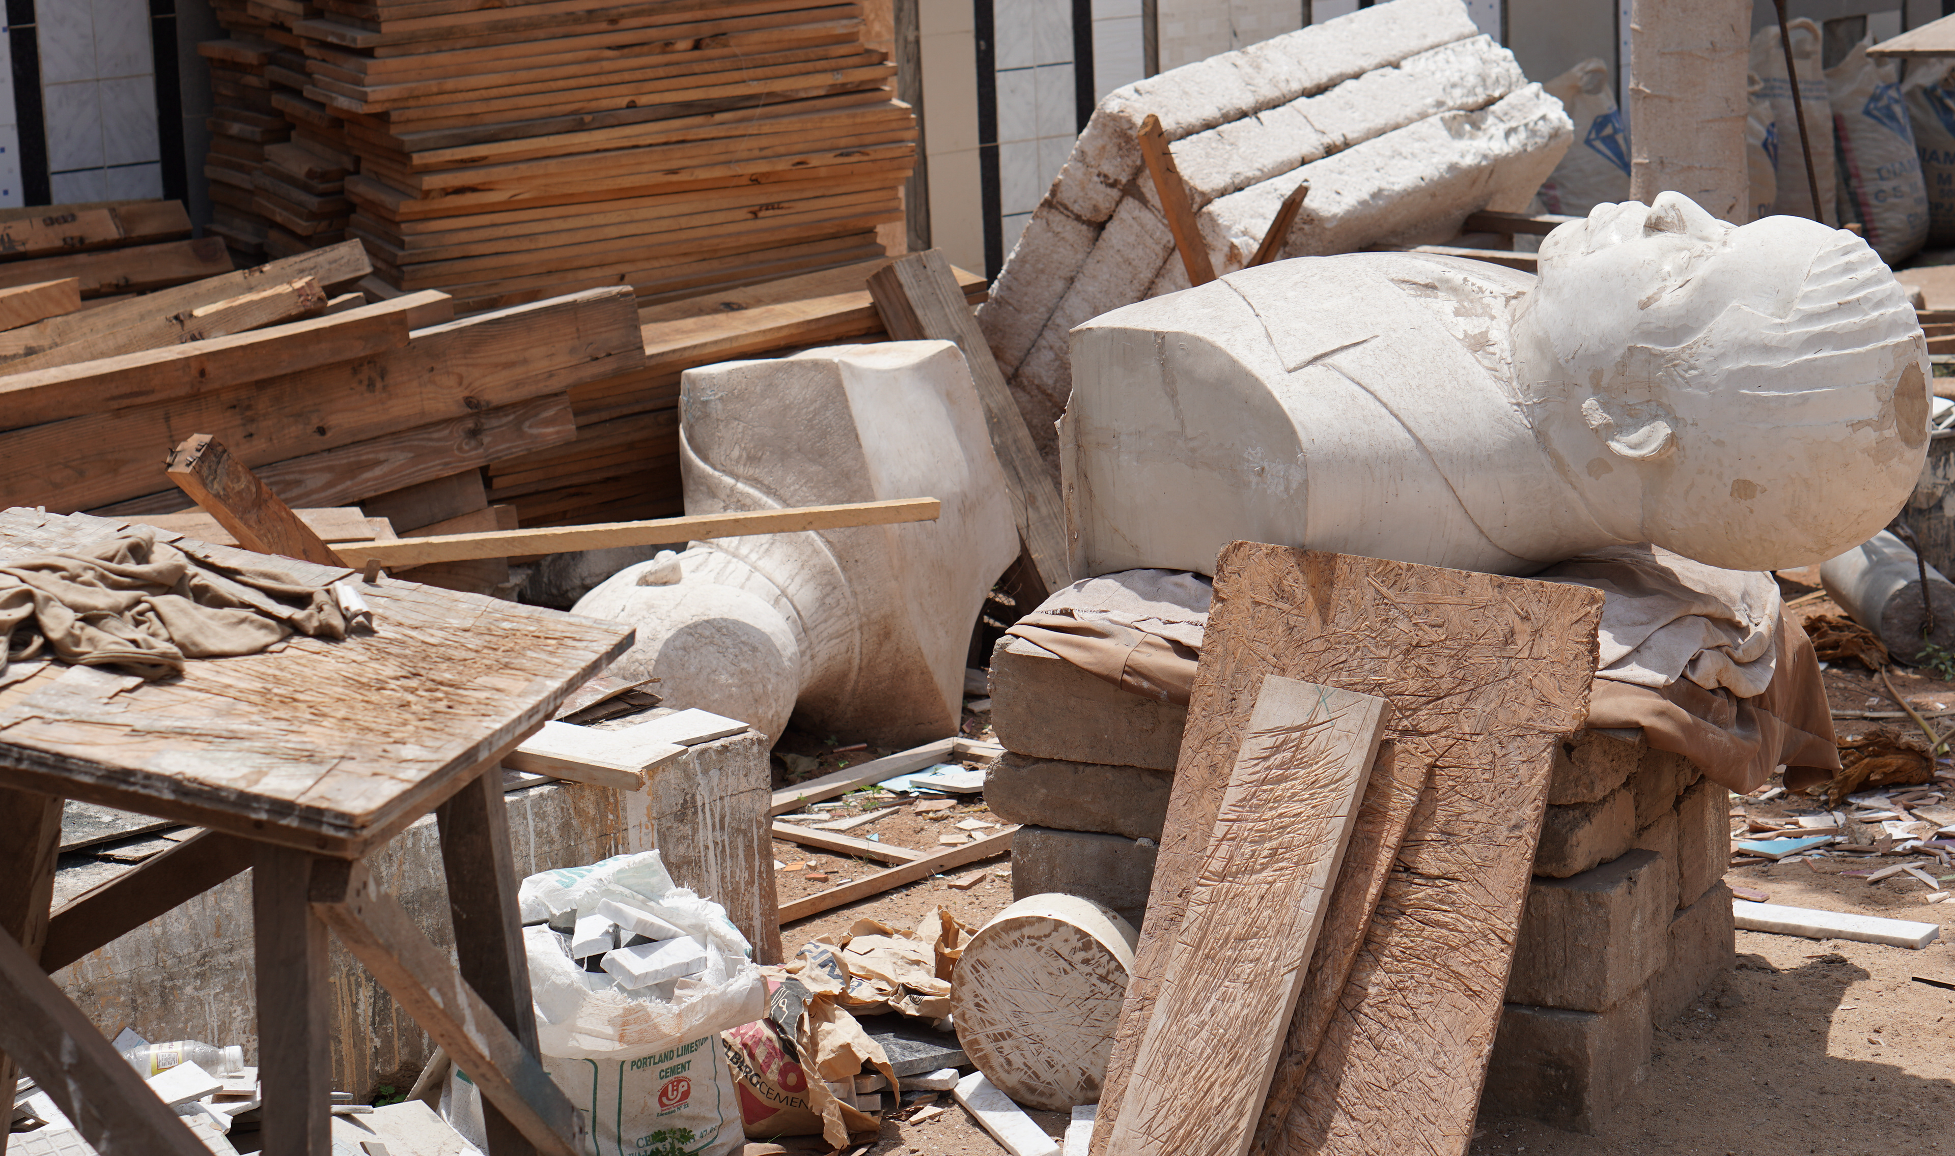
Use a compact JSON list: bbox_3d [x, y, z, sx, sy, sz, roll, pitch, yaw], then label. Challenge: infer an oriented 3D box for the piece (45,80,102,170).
[{"bbox_3d":[-2.142,-1.070,9.670,0.147,0.208,0.012,-12,16,-40],"label":"piece"}]

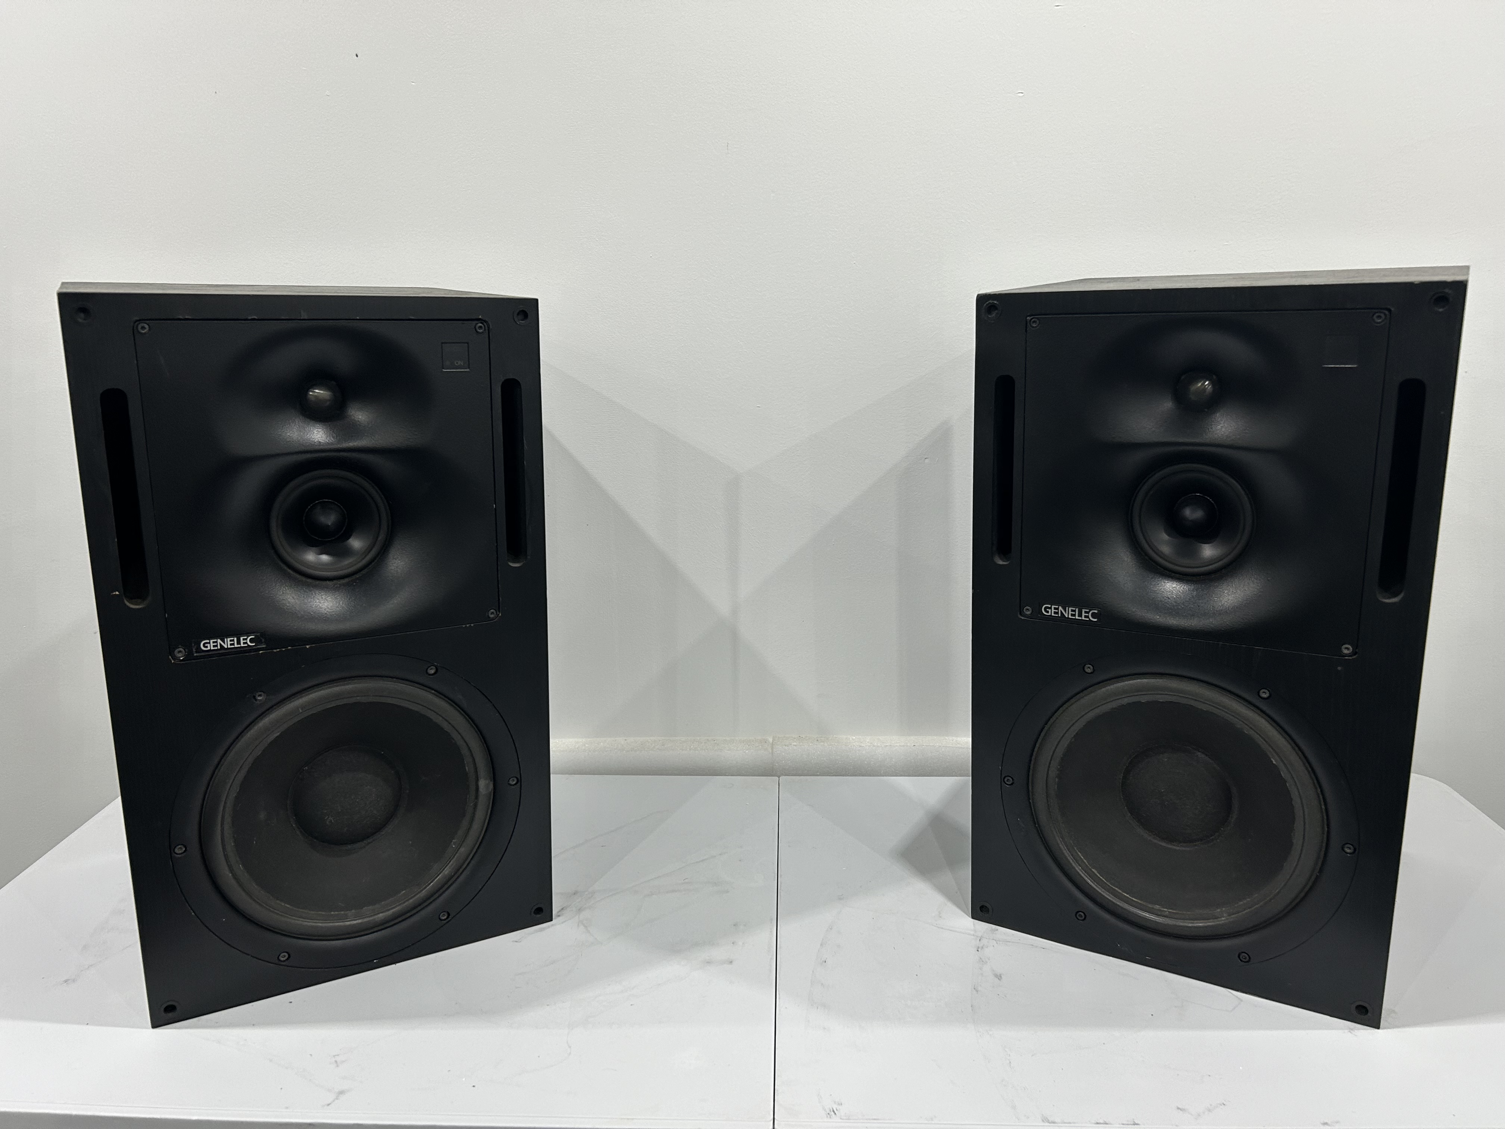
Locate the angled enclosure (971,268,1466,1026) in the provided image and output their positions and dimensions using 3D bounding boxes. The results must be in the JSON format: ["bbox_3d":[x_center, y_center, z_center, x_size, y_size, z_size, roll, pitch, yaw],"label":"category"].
[{"bbox_3d":[0.500,0.041,1.227,0.400,0.680,0.380,7,18,31],"label":"angled enclosure"}]

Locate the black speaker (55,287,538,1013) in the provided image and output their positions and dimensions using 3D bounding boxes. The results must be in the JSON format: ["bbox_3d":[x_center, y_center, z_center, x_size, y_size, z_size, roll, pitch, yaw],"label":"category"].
[{"bbox_3d":[-0.483,0.048,1.244,0.400,0.680,0.380,-7,17,-29],"label":"black speaker"}]

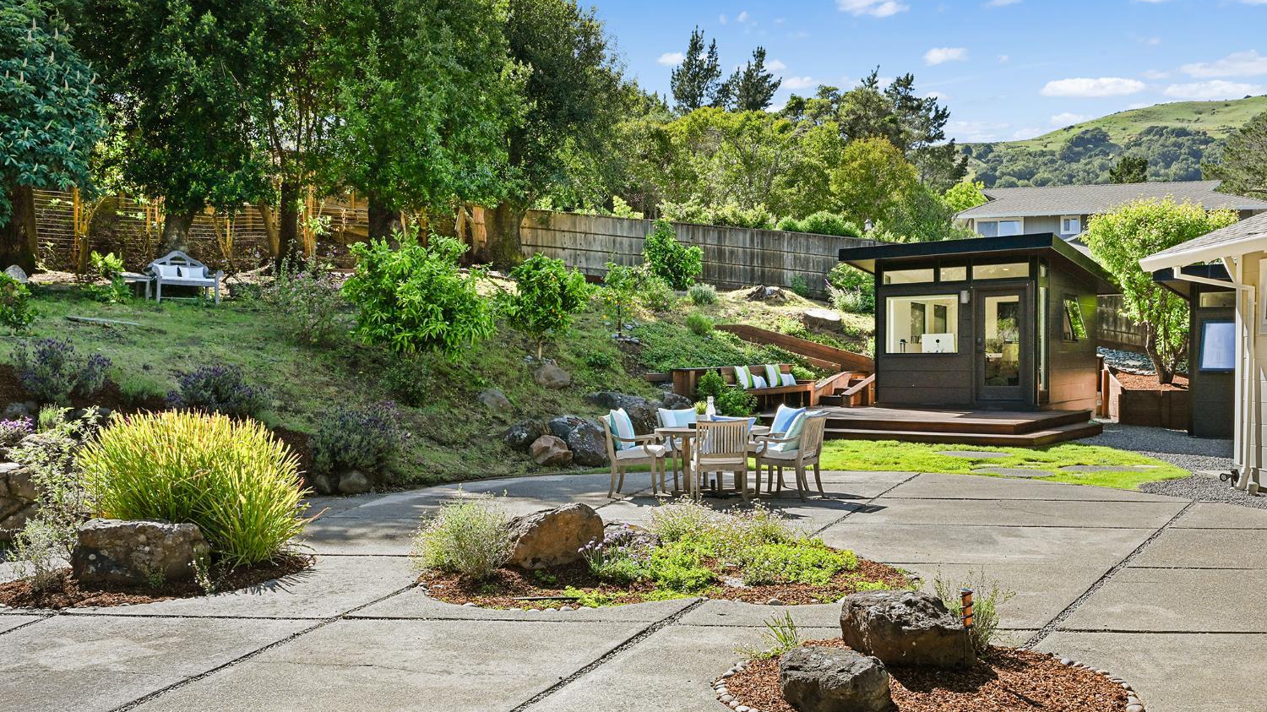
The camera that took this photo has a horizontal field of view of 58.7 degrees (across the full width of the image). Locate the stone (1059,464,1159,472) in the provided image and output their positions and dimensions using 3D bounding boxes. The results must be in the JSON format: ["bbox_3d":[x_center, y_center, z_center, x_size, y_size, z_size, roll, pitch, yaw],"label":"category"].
[{"bbox_3d":[6.297,1.485,14.900,1.300,0.060,0.800,0,0,0],"label":"stone"}]

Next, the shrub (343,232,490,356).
[{"bbox_3d":[-3.481,-1.001,18.200,2.300,2.050,2.100,0,0,0],"label":"shrub"}]

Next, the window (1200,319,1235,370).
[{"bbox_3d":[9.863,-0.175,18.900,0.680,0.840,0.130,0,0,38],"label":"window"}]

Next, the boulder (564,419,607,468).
[{"bbox_3d":[-0.631,1.182,15.100,0.600,0.610,0.550,0,0,-2],"label":"boulder"}]

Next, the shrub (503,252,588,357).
[{"bbox_3d":[-1.454,-0.844,19.000,1.420,1.780,1.400,0,0,-4],"label":"shrub"}]

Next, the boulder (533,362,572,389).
[{"bbox_3d":[-1.284,0.321,17.800,0.600,0.420,0.500,0,0,-4],"label":"boulder"}]

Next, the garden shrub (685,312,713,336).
[{"bbox_3d":[1.404,-0.686,24.000,0.600,0.510,0.560,0,0,0],"label":"garden shrub"}]

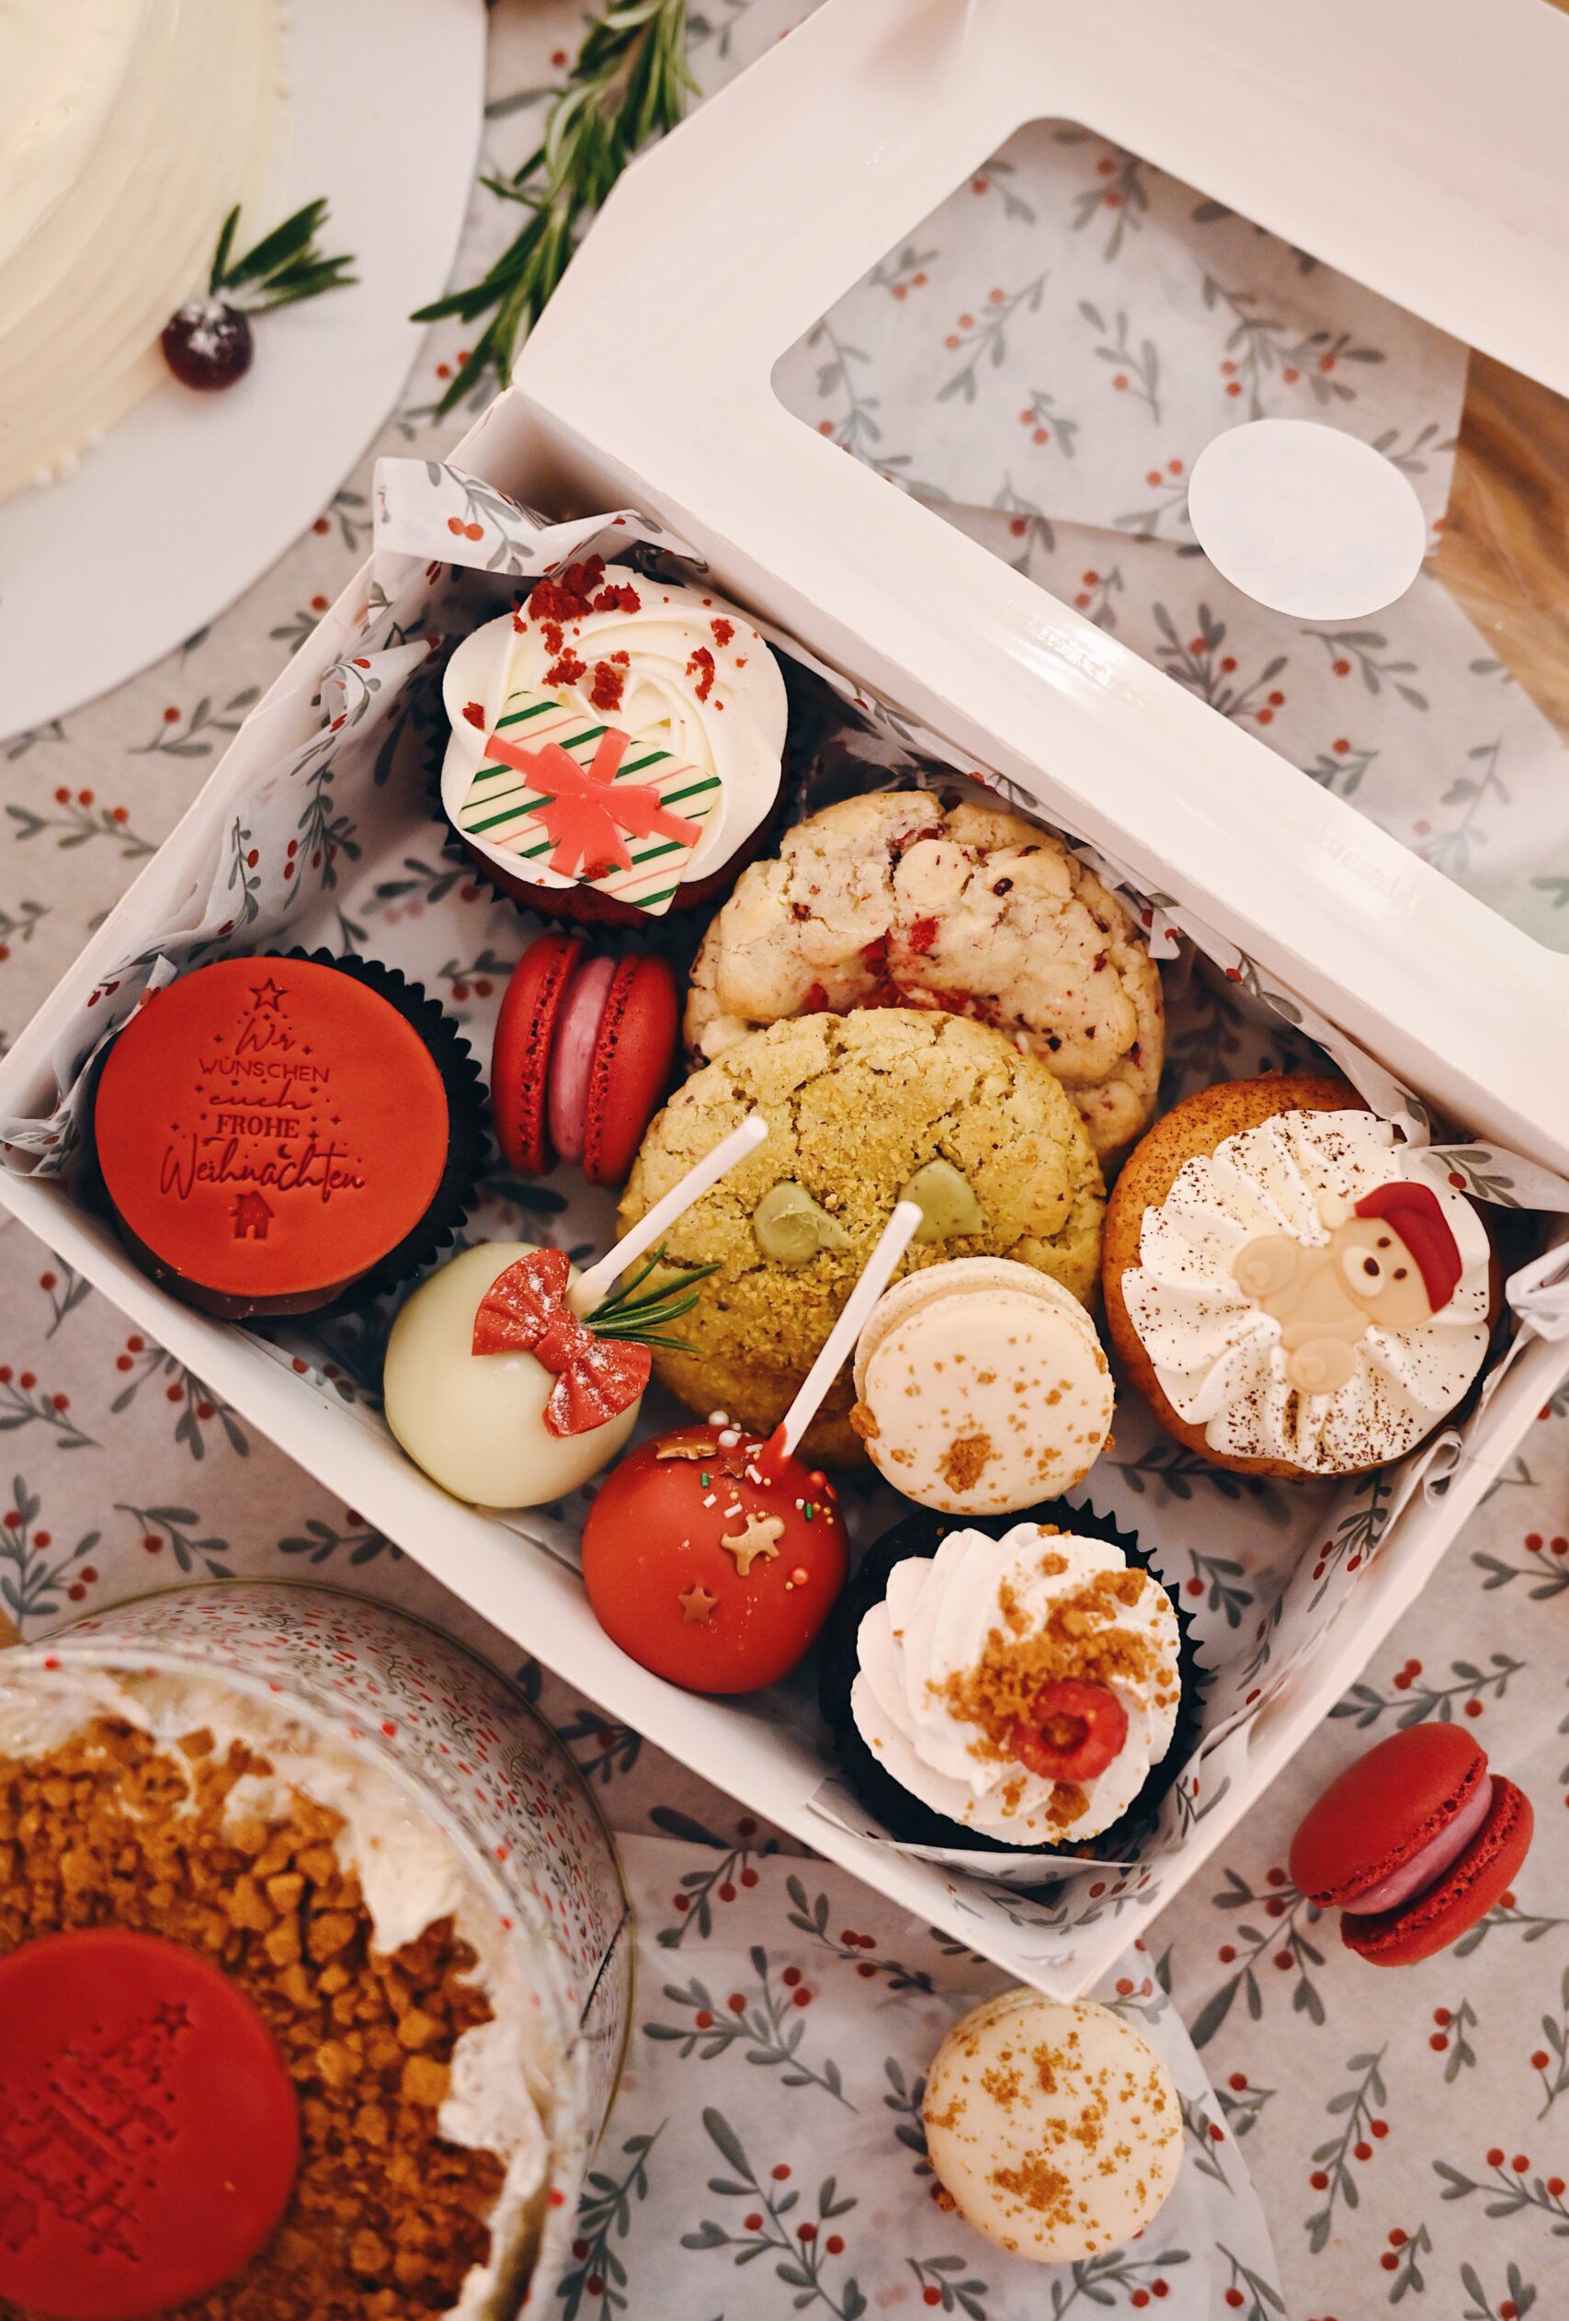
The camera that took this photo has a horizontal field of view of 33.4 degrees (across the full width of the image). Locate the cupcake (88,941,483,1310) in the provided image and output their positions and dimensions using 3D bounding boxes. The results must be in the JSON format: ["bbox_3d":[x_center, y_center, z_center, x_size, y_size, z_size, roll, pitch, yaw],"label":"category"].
[{"bbox_3d":[-0.093,-0.004,0.504,0.070,0.055,0.070,0,85,2],"label":"cupcake"}]

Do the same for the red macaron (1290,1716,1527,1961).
[{"bbox_3d":[0.117,0.128,0.489,0.045,0.045,0.032,-38,85,-1],"label":"red macaron"}]

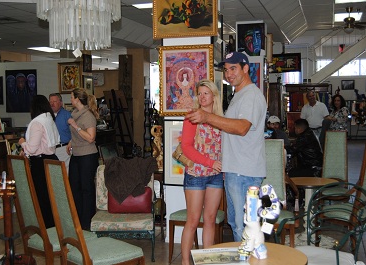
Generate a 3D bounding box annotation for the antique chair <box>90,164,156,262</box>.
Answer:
[{"bbox_3d":[-0.588,0.775,5.076,0.610,0.850,0.740,-1,2,-3],"label":"antique chair"}]

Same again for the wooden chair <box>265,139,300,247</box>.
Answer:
[{"bbox_3d":[0.784,0.632,4.730,0.570,1.130,0.620,-1,2,5],"label":"wooden chair"}]

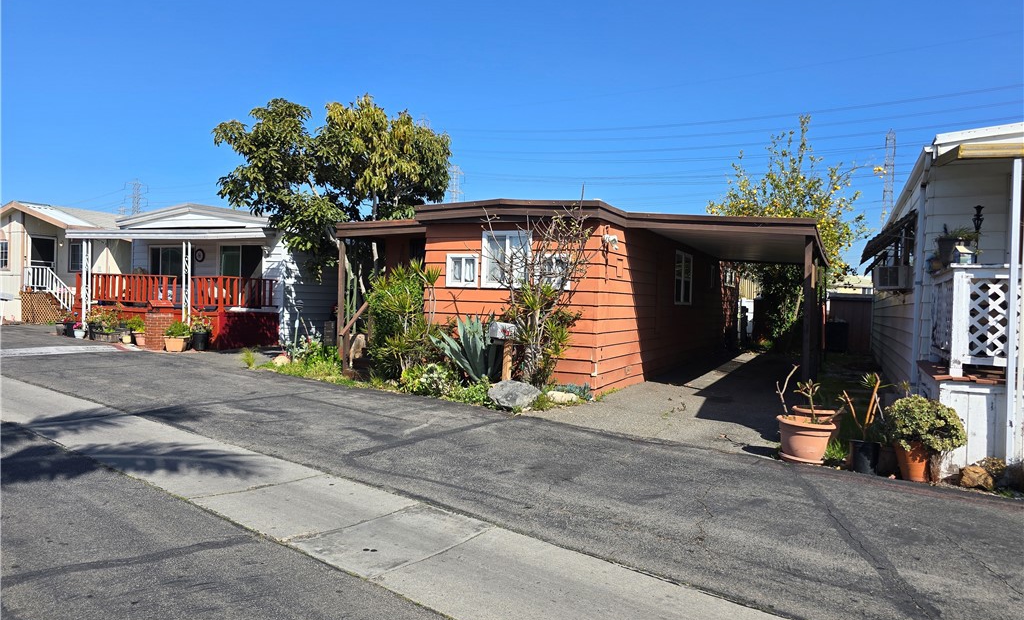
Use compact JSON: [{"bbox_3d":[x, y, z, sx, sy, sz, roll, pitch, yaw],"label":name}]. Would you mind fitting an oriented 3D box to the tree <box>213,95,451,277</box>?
[{"bbox_3d":[-4.124,-1.868,15.853,5.500,6.200,4.800,2,1,26],"label":"tree"}]

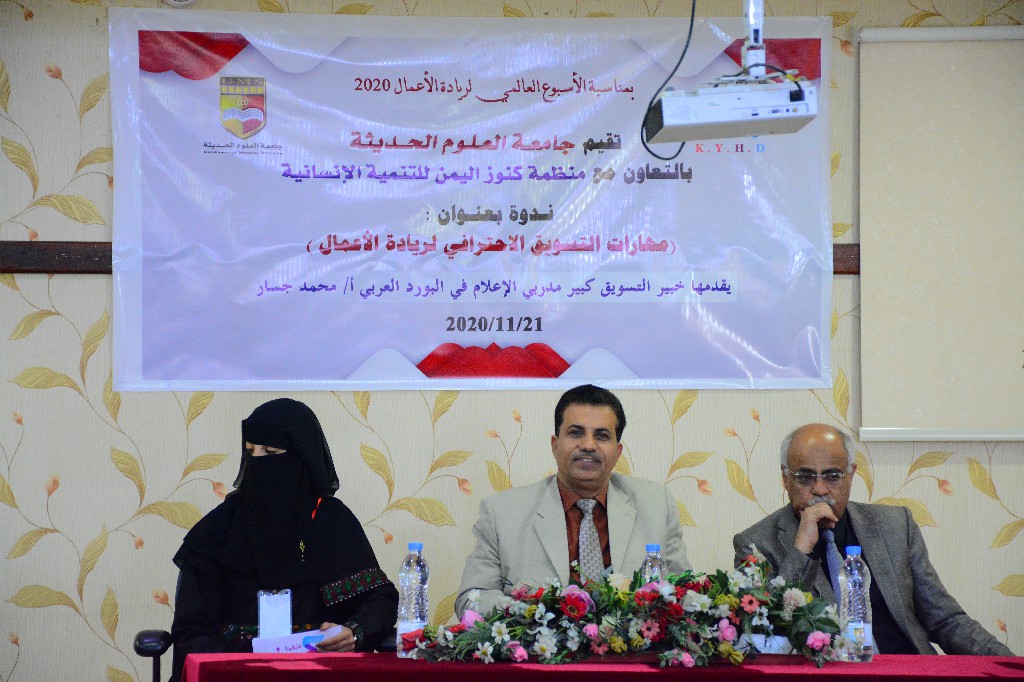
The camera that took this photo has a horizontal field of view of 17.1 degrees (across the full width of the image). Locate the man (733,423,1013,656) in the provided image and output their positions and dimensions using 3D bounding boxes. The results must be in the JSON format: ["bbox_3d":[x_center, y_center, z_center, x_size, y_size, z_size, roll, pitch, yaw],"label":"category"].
[{"bbox_3d":[0.798,0.796,7.686,0.660,1.220,0.780,0,-1,3],"label":"man"}]

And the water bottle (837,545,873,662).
[{"bbox_3d":[0.732,0.561,7.270,0.069,0.247,0.069,0,-1,0],"label":"water bottle"}]

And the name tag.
[{"bbox_3d":[-0.536,0.622,7.720,0.079,0.120,0.008,0,-1,0],"label":"name tag"}]

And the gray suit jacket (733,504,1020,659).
[{"bbox_3d":[0.813,0.682,7.743,0.650,0.640,0.480,0,-1,3],"label":"gray suit jacket"}]

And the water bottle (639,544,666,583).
[{"bbox_3d":[0.313,0.574,7.550,0.068,0.248,0.068,0,-1,0],"label":"water bottle"}]

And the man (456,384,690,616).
[{"bbox_3d":[0.143,0.753,7.935,0.570,1.300,0.800,0,-1,-5],"label":"man"}]

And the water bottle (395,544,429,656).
[{"bbox_3d":[-0.216,0.563,7.400,0.068,0.249,0.068,0,-1,0],"label":"water bottle"}]

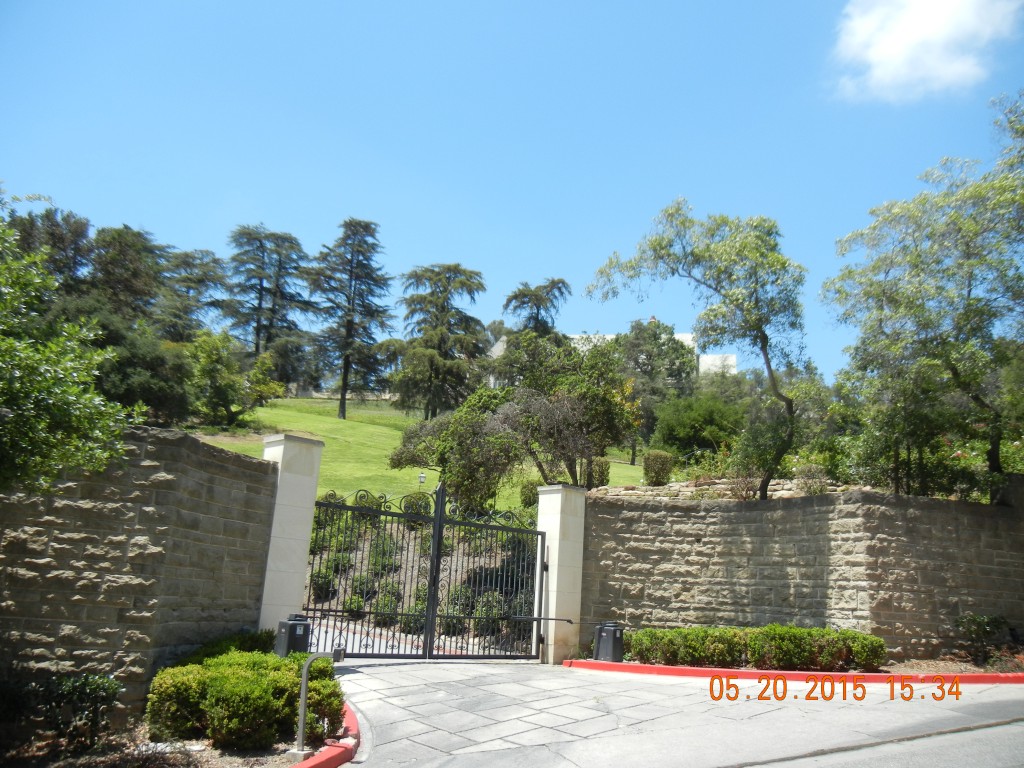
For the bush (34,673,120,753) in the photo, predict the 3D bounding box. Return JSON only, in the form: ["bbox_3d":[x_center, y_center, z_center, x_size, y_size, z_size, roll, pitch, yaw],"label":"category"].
[{"bbox_3d":[-4.568,3.454,9.331,0.880,0.780,0.760,9,-15,-23],"label":"bush"}]

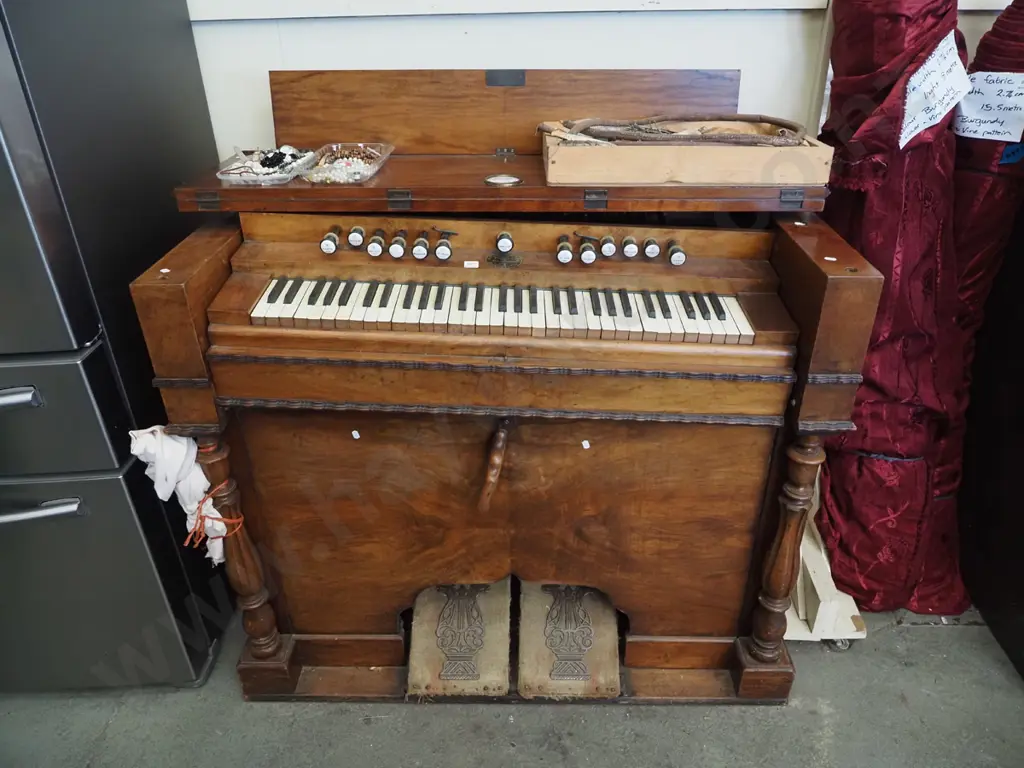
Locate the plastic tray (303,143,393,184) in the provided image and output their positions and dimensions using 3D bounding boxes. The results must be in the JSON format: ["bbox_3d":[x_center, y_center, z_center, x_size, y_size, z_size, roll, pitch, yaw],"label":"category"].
[{"bbox_3d":[-0.316,-0.434,1.396,0.147,0.044,0.160,-1,29,0],"label":"plastic tray"}]

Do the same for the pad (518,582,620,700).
[{"bbox_3d":[0.122,0.556,1.593,0.218,0.030,0.265,-1,62,0],"label":"pad"}]

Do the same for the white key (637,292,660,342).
[{"bbox_3d":[0.233,-0.119,1.250,0.022,0.020,0.132,2,36,-1],"label":"white key"}]

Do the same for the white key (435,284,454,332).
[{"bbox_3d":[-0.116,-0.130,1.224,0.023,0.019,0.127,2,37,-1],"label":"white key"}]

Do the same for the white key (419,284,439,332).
[{"bbox_3d":[-0.142,-0.132,1.246,0.022,0.020,0.132,2,36,-1],"label":"white key"}]

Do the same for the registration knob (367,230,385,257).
[{"bbox_3d":[-0.234,-0.252,1.246,0.029,0.029,0.072,2,37,-1],"label":"registration knob"}]

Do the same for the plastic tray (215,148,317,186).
[{"bbox_3d":[-0.463,-0.414,1.358,0.148,0.032,0.190,-4,29,-4],"label":"plastic tray"}]

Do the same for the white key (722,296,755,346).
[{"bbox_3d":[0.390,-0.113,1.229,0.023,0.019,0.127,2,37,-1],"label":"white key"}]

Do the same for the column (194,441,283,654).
[{"bbox_3d":[-0.547,0.326,1.414,0.073,0.588,0.073,0,29,1],"label":"column"}]

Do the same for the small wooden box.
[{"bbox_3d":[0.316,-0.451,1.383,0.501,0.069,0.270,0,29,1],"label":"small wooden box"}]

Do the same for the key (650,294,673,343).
[{"bbox_3d":[0.257,-0.118,1.250,0.022,0.020,0.132,2,36,-1],"label":"key"}]

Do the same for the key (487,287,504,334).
[{"bbox_3d":[-0.025,-0.128,1.248,0.022,0.020,0.132,2,36,-1],"label":"key"}]

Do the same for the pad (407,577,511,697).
[{"bbox_3d":[-0.113,0.564,1.621,0.215,0.030,0.280,0,52,2],"label":"pad"}]

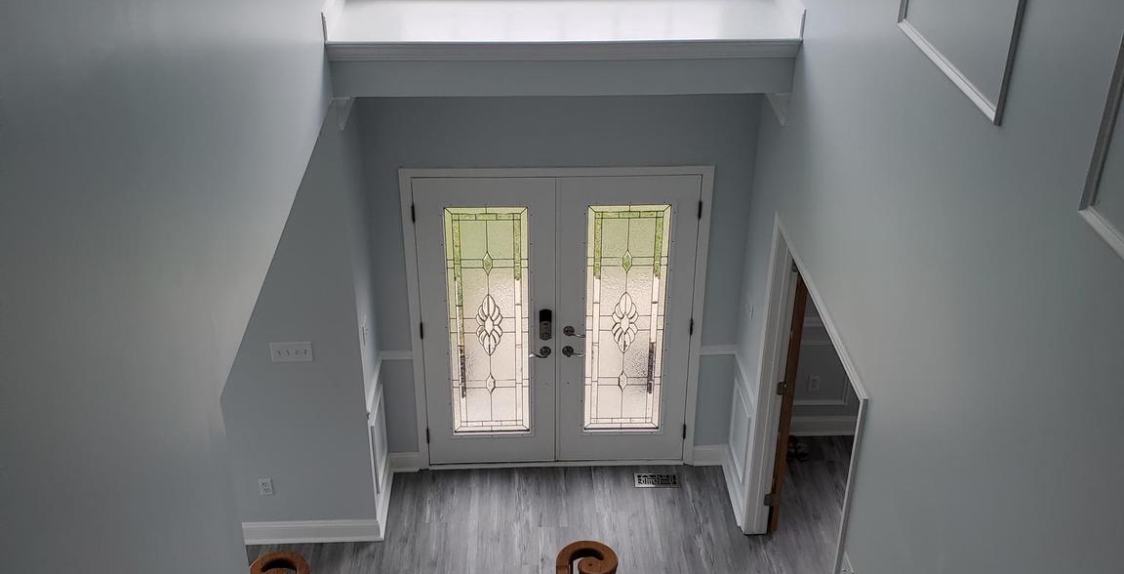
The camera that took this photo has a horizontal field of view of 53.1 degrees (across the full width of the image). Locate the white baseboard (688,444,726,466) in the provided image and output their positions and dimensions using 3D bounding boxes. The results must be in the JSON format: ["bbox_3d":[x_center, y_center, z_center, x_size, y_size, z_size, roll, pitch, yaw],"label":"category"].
[{"bbox_3d":[0.966,1.107,7.319,0.212,0.153,0.020,-1,28,-2],"label":"white baseboard"}]

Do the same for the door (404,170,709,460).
[{"bbox_3d":[-0.026,0.253,6.857,1.650,2.020,0.060,-1,28,-2],"label":"door"}]

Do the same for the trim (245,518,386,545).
[{"bbox_3d":[-1.471,1.447,6.651,0.822,0.153,0.020,-1,28,-2],"label":"trim"}]

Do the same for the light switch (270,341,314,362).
[{"bbox_3d":[-1.457,0.353,6.074,0.212,0.115,0.012,-1,28,-2],"label":"light switch"}]

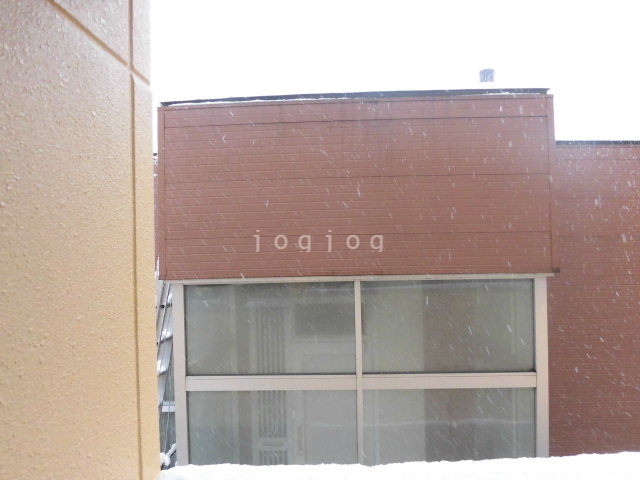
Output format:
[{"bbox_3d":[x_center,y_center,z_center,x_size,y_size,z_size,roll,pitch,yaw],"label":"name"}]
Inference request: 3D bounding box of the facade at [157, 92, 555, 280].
[{"bbox_3d":[0.313,-0.429,3.800,3.250,1.480,0.300,-1,-1,2],"label":"facade"}]

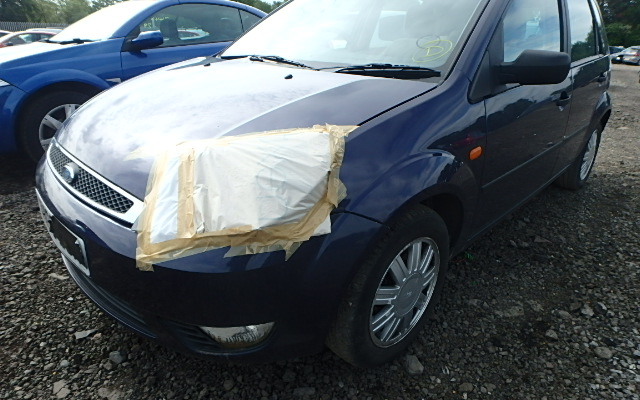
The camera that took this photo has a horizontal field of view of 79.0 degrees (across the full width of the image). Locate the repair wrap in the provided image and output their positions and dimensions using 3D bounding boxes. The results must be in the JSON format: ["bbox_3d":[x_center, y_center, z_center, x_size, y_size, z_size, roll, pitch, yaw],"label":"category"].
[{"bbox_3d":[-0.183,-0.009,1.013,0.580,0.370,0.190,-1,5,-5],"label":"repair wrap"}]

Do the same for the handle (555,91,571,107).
[{"bbox_3d":[1.148,-0.479,1.833,0.180,0.065,0.050,-20,31,-41],"label":"handle"}]

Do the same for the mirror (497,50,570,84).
[{"bbox_3d":[0.757,-0.463,1.370,0.150,0.125,0.200,-20,31,-41],"label":"mirror"}]

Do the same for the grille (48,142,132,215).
[{"bbox_3d":[-0.757,-0.071,1.229,0.100,0.120,0.800,-20,31,-41],"label":"grille"}]

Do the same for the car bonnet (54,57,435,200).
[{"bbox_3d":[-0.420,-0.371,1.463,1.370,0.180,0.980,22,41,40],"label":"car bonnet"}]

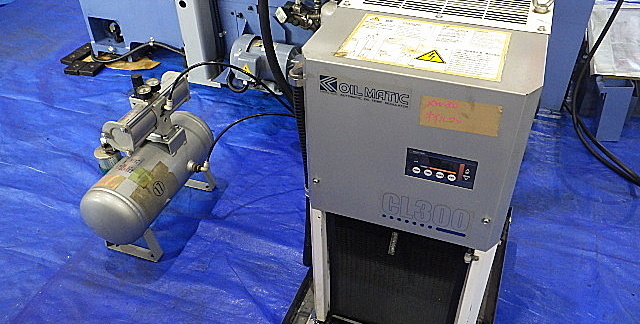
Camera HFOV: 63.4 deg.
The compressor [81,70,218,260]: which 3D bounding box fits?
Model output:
[{"bbox_3d":[-0.472,-0.015,1.417,0.267,0.447,0.461,13,41,18],"label":"compressor"}]

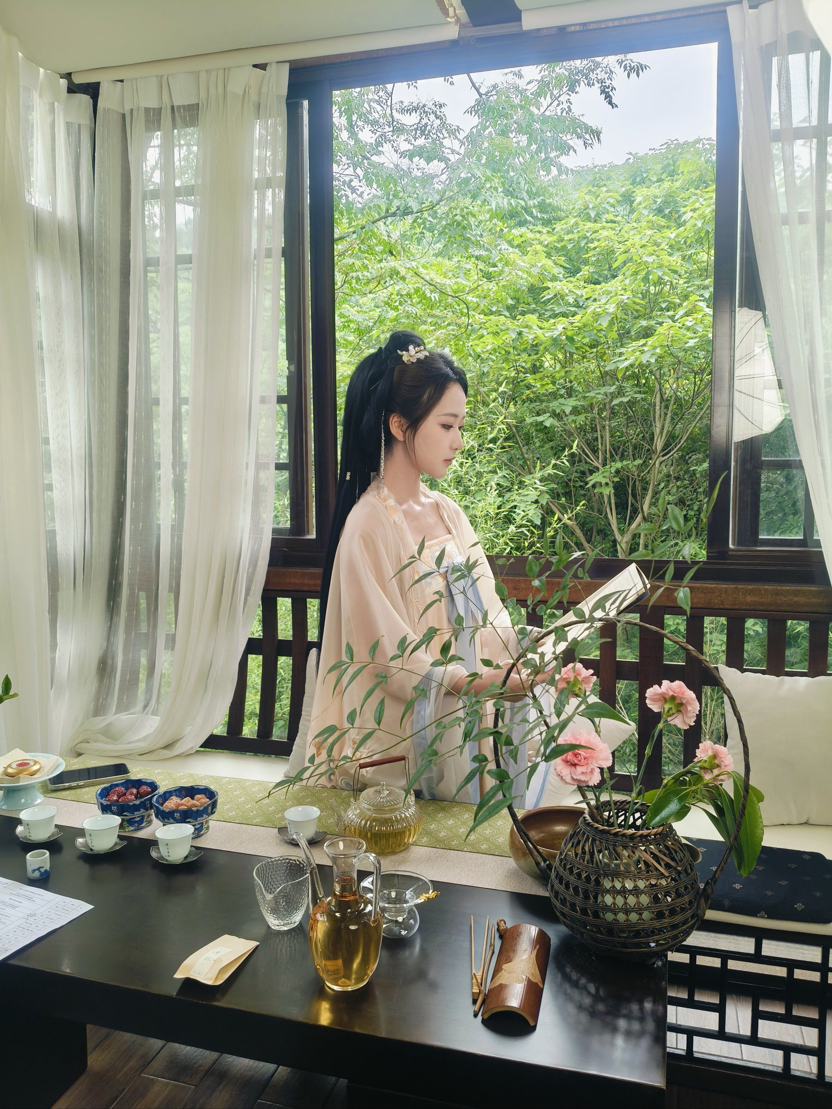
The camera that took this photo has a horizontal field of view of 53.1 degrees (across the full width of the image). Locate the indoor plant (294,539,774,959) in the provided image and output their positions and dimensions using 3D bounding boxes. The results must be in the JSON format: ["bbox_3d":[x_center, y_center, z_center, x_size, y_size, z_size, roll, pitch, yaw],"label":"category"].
[{"bbox_3d":[0.140,0.242,1.100,0.600,0.520,0.370,1,4,17],"label":"indoor plant"}]

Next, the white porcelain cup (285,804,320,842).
[{"bbox_3d":[-0.188,0.450,1.387,0.059,0.043,0.059,0,4,0],"label":"white porcelain cup"}]

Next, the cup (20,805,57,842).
[{"bbox_3d":[-0.626,0.450,1.384,0.058,0.043,0.058,0,4,0],"label":"cup"}]

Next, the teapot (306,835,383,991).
[{"bbox_3d":[-0.093,0.426,0.997,0.113,0.163,0.088,2,5,30],"label":"teapot"}]

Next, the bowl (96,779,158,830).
[{"bbox_3d":[-0.501,0.441,1.455,0.107,0.062,0.107,0,4,0],"label":"bowl"}]

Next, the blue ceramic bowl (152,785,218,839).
[{"bbox_3d":[-0.394,0.444,1.428,0.108,0.061,0.108,0,4,0],"label":"blue ceramic bowl"}]

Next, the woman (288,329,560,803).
[{"bbox_3d":[0.005,0.055,1.700,0.580,1.020,0.460,3,5,33],"label":"woman"}]

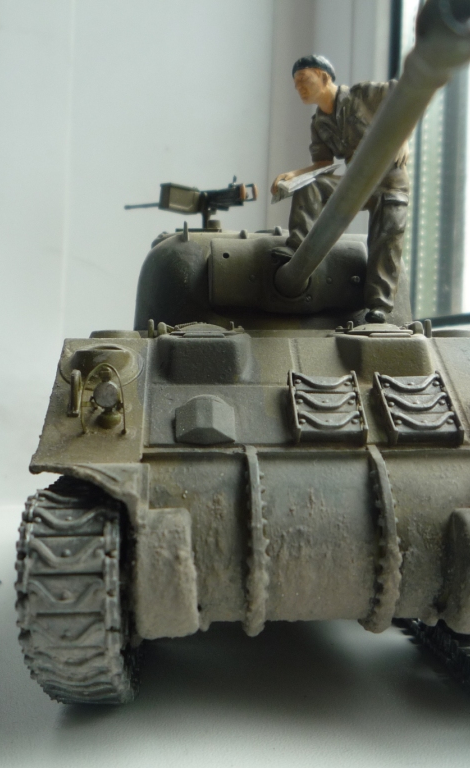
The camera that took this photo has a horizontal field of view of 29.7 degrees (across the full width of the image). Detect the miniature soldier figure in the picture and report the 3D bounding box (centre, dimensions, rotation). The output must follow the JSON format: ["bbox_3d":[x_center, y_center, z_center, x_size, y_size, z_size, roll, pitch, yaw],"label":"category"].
[{"bbox_3d":[0.019,-0.035,0.160,0.018,0.048,0.024,1,0,42],"label":"miniature soldier figure"}]

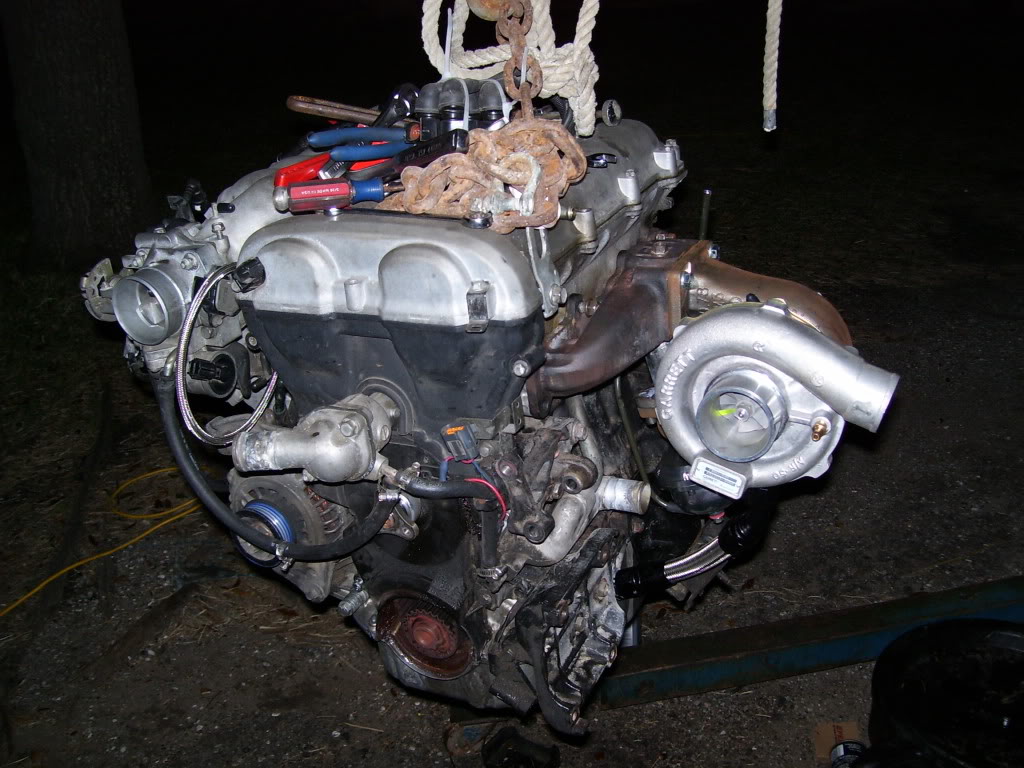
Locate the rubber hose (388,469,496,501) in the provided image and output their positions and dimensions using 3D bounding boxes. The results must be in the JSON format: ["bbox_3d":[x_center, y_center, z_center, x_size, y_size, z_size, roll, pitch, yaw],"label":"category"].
[{"bbox_3d":[-0.061,0.087,0.923,0.095,0.028,0.028,2,22,9],"label":"rubber hose"}]

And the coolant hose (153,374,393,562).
[{"bbox_3d":[-0.225,0.074,0.953,0.245,0.160,0.095,6,23,20],"label":"coolant hose"}]

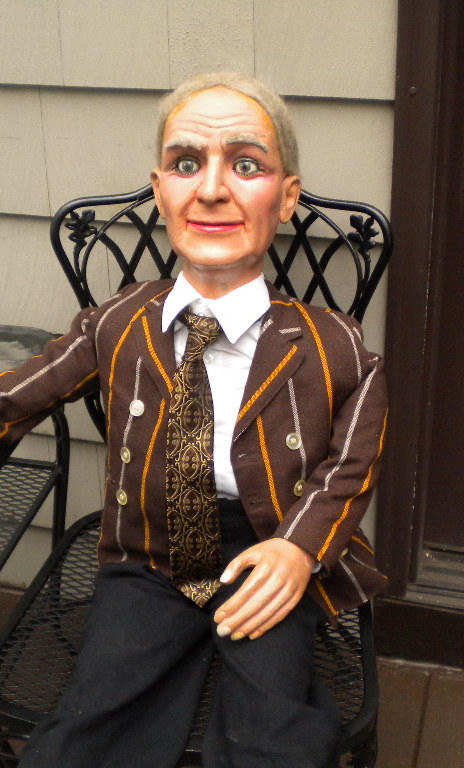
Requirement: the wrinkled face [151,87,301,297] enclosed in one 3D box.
[{"bbox_3d":[-0.007,-0.198,1.075,0.157,0.212,0.155,1,8,9],"label":"wrinkled face"}]

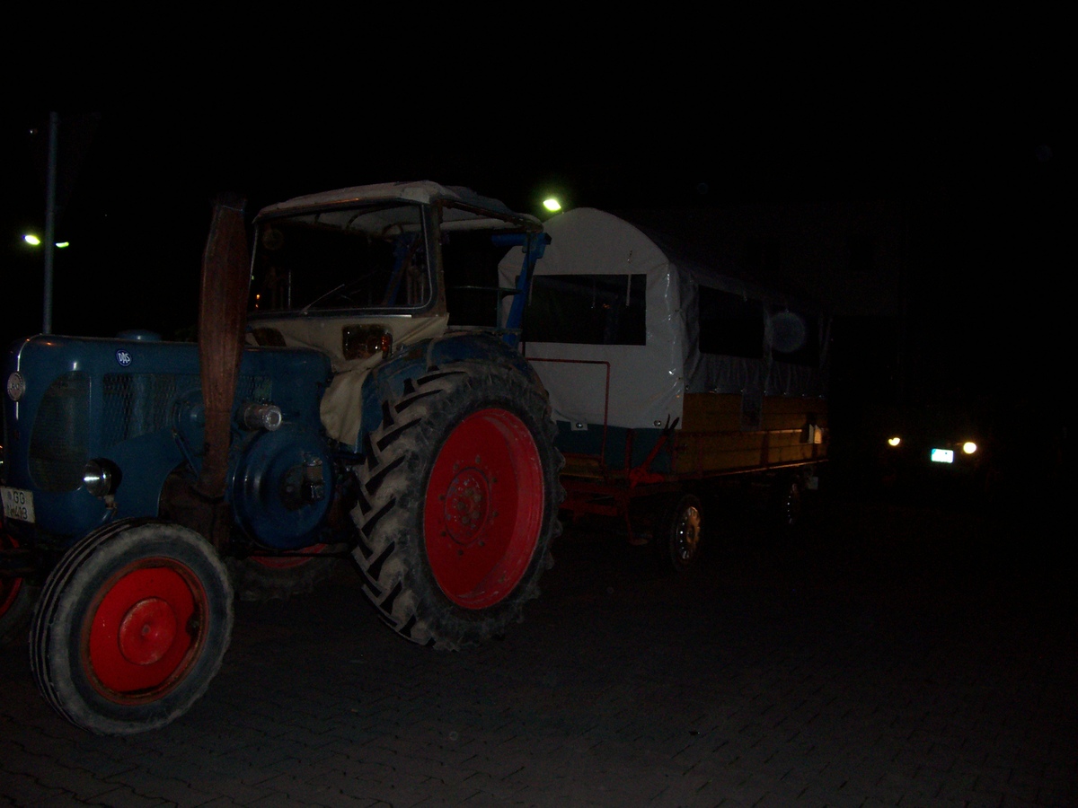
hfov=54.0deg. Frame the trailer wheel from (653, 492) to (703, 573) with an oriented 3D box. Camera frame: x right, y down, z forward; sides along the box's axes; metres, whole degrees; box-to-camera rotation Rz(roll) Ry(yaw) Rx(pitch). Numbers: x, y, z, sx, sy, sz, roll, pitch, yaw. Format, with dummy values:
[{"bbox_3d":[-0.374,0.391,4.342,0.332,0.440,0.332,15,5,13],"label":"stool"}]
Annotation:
[{"bbox_3d":[1.092,1.011,8.300,0.155,0.630,0.630,1,0,32],"label":"trailer wheel"}]

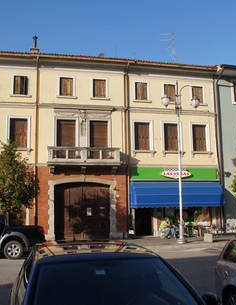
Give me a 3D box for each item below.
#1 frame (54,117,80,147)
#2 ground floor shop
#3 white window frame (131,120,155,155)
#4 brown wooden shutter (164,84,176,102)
[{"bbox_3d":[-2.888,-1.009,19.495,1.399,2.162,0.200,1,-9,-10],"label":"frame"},{"bbox_3d":[3.271,2.847,19.556,5.340,4.045,1.500,1,-9,-11],"label":"ground floor shop"},{"bbox_3d":[1.469,-0.904,20.260,1.331,2.013,0.200,1,-9,-10],"label":"white window frame"},{"bbox_3d":[3.160,-3.554,20.932,0.788,1.163,0.080,1,-8,-12],"label":"brown wooden shutter"}]

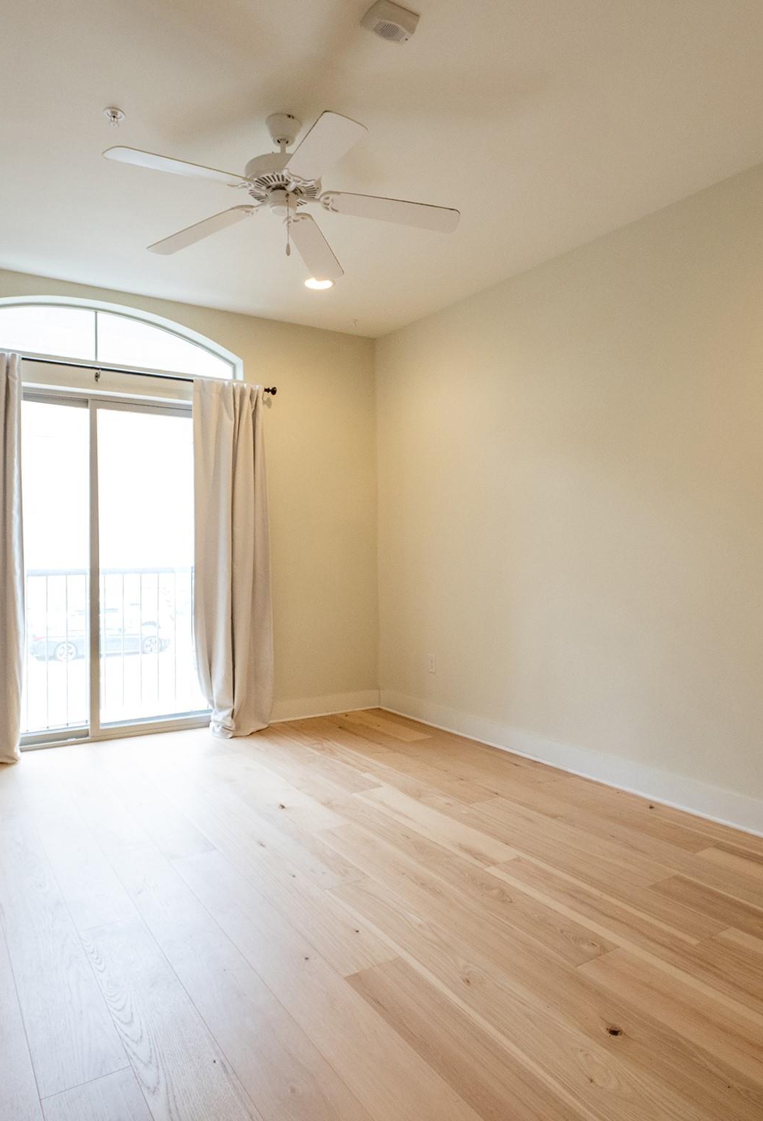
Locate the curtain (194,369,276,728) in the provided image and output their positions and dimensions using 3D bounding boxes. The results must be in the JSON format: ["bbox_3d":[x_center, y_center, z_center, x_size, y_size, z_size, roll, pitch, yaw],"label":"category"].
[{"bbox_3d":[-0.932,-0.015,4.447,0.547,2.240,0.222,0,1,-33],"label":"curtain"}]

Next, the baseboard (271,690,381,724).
[{"bbox_3d":[-0.400,1.032,4.925,0.929,0.140,0.026,0,1,-33],"label":"baseboard"}]

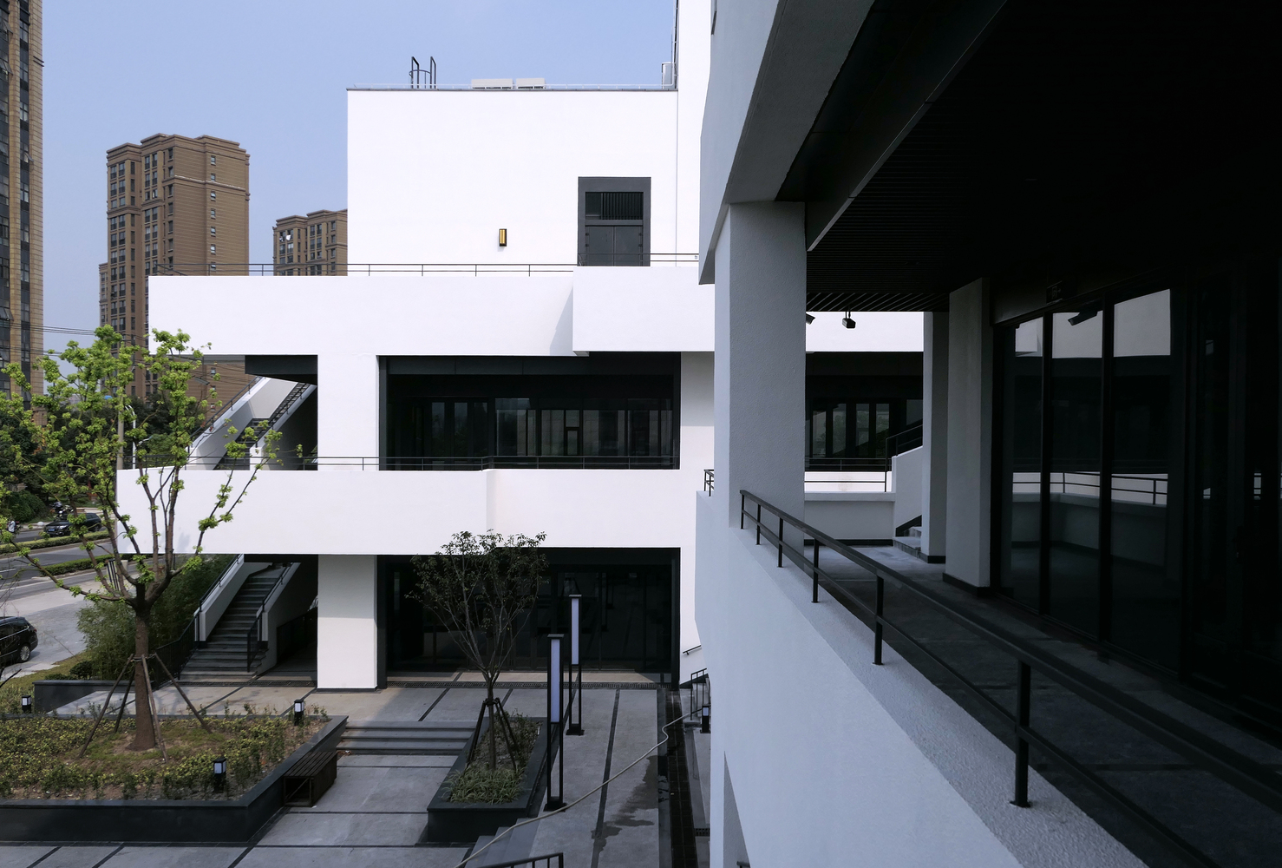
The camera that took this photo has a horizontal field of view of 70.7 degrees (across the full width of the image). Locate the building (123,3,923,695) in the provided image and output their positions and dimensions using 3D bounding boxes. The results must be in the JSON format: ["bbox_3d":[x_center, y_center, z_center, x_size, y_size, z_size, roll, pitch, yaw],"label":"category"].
[{"bbox_3d":[-2.300,-2.900,31.300,23.500,20.300,14.000,0,0,1],"label":"building"}]

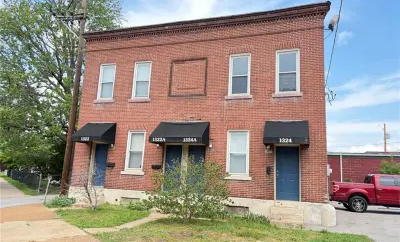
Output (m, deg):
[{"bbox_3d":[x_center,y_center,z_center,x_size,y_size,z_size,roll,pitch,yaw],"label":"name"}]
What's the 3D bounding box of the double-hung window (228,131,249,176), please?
[{"bbox_3d":[1.541,1.290,12.030,0.889,1.813,0.130,-1,-10,18],"label":"double-hung window"}]

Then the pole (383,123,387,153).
[{"bbox_3d":[28.077,5.396,45.163,0.280,10.176,0.280,-1,-10,18],"label":"pole"}]

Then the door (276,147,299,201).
[{"bbox_3d":[3.317,1.992,11.413,0.878,2.033,0.050,-1,-10,18],"label":"door"}]

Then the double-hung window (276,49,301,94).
[{"bbox_3d":[3.504,-1.985,11.989,0.890,1.800,0.130,-1,-9,18],"label":"double-hung window"}]

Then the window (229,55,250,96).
[{"bbox_3d":[1.668,-1.956,12.601,0.860,1.780,0.130,-1,-9,18],"label":"window"}]

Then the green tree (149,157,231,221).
[{"bbox_3d":[-0.354,2.300,10.095,2.700,2.100,2.300,-1,-9,18],"label":"green tree"}]

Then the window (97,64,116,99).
[{"bbox_3d":[-4.462,-1.907,14.554,0.901,1.801,0.130,-1,-10,18],"label":"window"}]

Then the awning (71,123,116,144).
[{"bbox_3d":[-4.785,0.498,13.593,1.561,0.978,0.950,-1,-10,18],"label":"awning"}]

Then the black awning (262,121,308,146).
[{"bbox_3d":[3.148,0.416,11.038,1.558,0.990,0.950,-1,-10,18],"label":"black awning"}]

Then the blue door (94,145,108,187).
[{"bbox_3d":[-4.700,2.086,14.174,0.850,2.030,0.100,-1,-9,18],"label":"blue door"}]

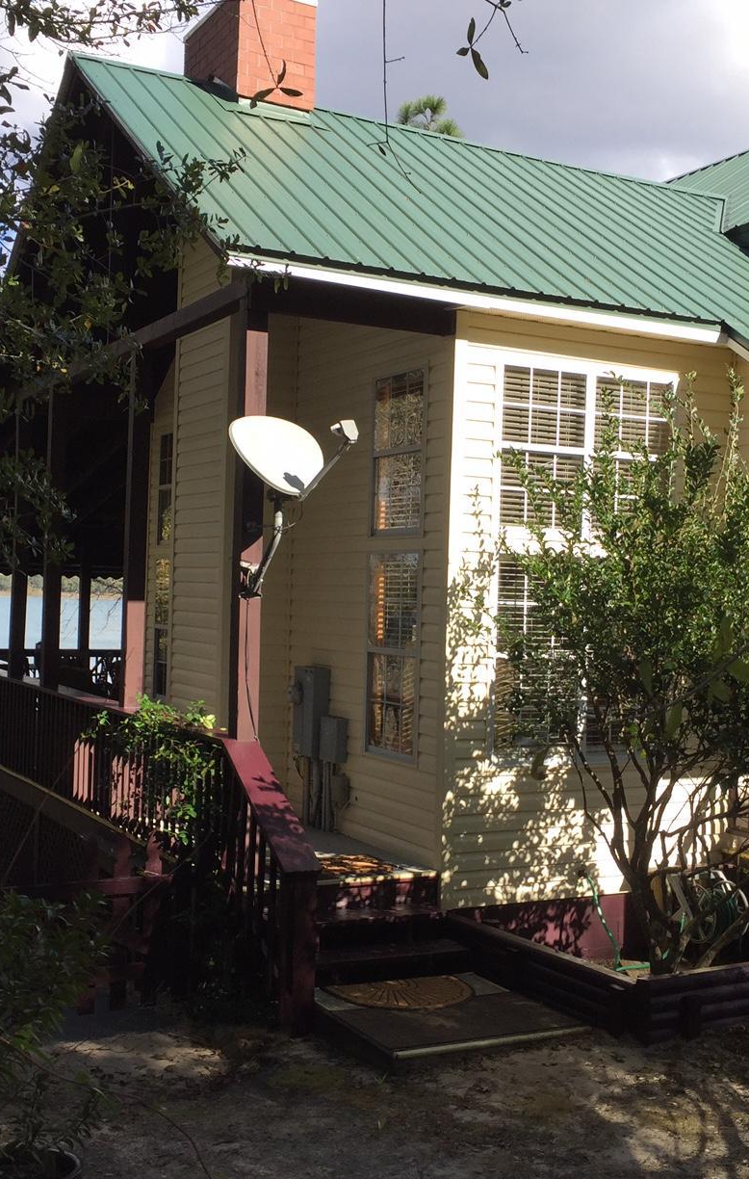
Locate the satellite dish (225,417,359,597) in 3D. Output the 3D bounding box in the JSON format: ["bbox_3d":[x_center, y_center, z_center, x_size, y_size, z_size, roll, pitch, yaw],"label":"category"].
[{"bbox_3d":[-0.410,-0.450,6.905,0.580,0.980,1.000,2,0,-36],"label":"satellite dish"}]

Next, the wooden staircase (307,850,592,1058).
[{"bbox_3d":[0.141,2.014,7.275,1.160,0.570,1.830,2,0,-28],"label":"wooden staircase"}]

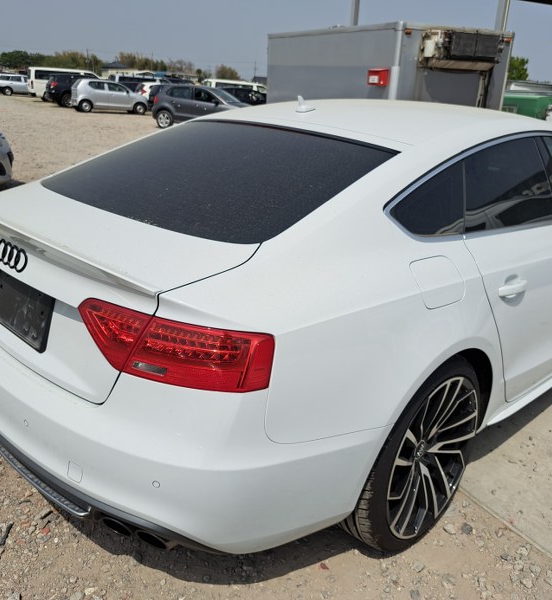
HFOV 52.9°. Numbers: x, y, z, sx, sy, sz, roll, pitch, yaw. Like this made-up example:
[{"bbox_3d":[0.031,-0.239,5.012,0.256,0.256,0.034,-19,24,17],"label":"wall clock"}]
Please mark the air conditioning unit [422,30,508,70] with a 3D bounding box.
[{"bbox_3d":[2.531,-3.293,7.374,1.300,0.500,0.340,-7,23,-24],"label":"air conditioning unit"}]

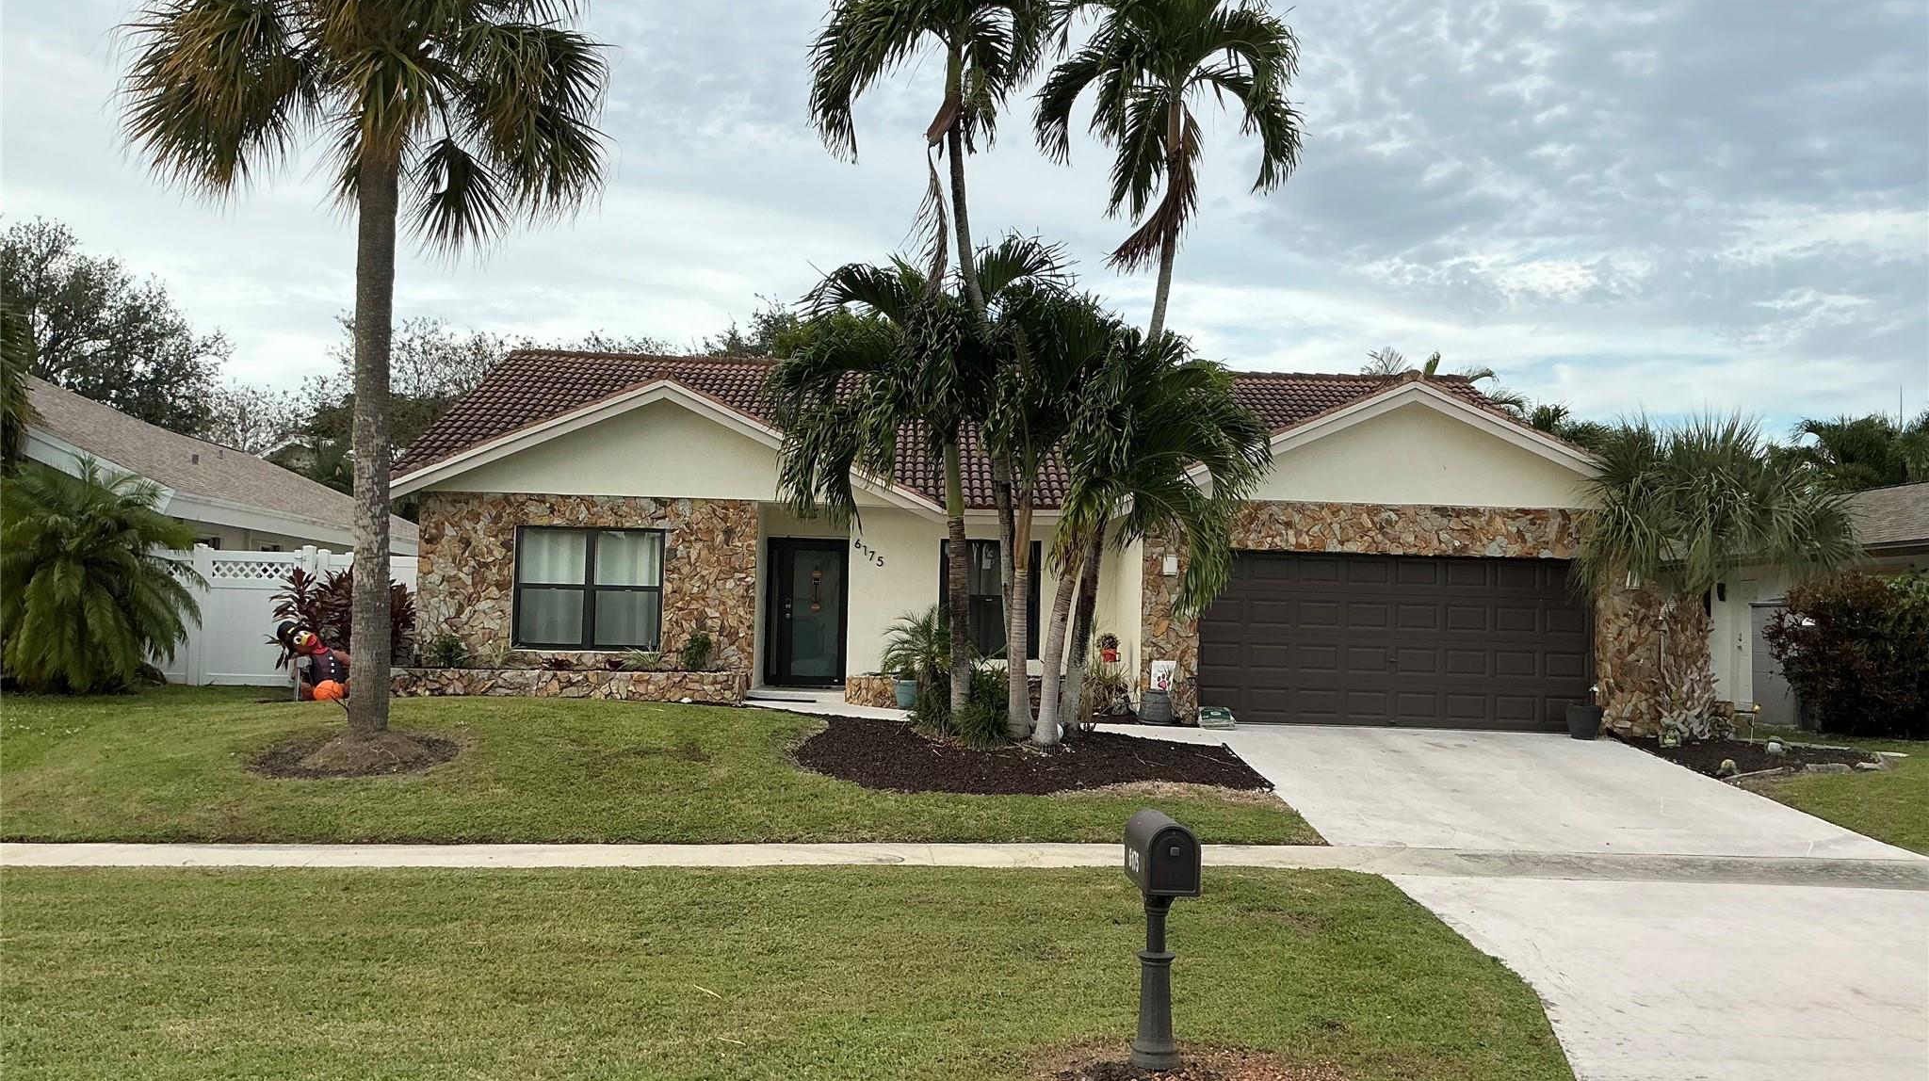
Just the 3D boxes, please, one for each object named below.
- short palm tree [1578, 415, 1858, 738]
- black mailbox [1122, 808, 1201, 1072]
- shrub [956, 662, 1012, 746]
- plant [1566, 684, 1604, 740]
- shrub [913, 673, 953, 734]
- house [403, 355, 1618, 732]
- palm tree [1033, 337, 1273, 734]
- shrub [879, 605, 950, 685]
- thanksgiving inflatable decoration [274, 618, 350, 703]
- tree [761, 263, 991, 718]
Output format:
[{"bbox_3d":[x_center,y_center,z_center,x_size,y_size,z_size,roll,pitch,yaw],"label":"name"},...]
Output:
[{"bbox_3d":[8.932,0.463,18.488,3.245,3.716,3.100,2,-3,-2],"label":"short palm tree"},{"bbox_3d":[0.688,1.403,5.457,0.180,0.865,0.500,2,-3,-3],"label":"black mailbox"},{"bbox_3d":[0.202,1.770,16.744,0.647,0.869,0.680,2,-3,-2],"label":"shrub"},{"bbox_3d":[7.344,2.023,18.456,0.451,0.674,0.430,2,-3,-2],"label":"plant"},{"bbox_3d":[-0.335,1.799,17.327,0.519,0.700,0.550,2,-3,-2],"label":"shrub"},{"bbox_3d":[0.268,-0.283,24.971,15.800,5.620,13.200,2,-3,-2],"label":"house"},{"bbox_3d":[2.071,-0.040,17.199,2.501,4.458,2.600,2,-3,-2],"label":"palm tree"},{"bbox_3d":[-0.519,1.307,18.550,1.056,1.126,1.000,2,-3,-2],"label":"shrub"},{"bbox_3d":[-7.705,1.438,18.619,1.000,0.986,0.800,3,-3,-24],"label":"thanksgiving inflatable decoration"},{"bbox_3d":[-0.886,-0.571,17.536,2.537,5.196,2.700,2,-3,-2],"label":"tree"}]

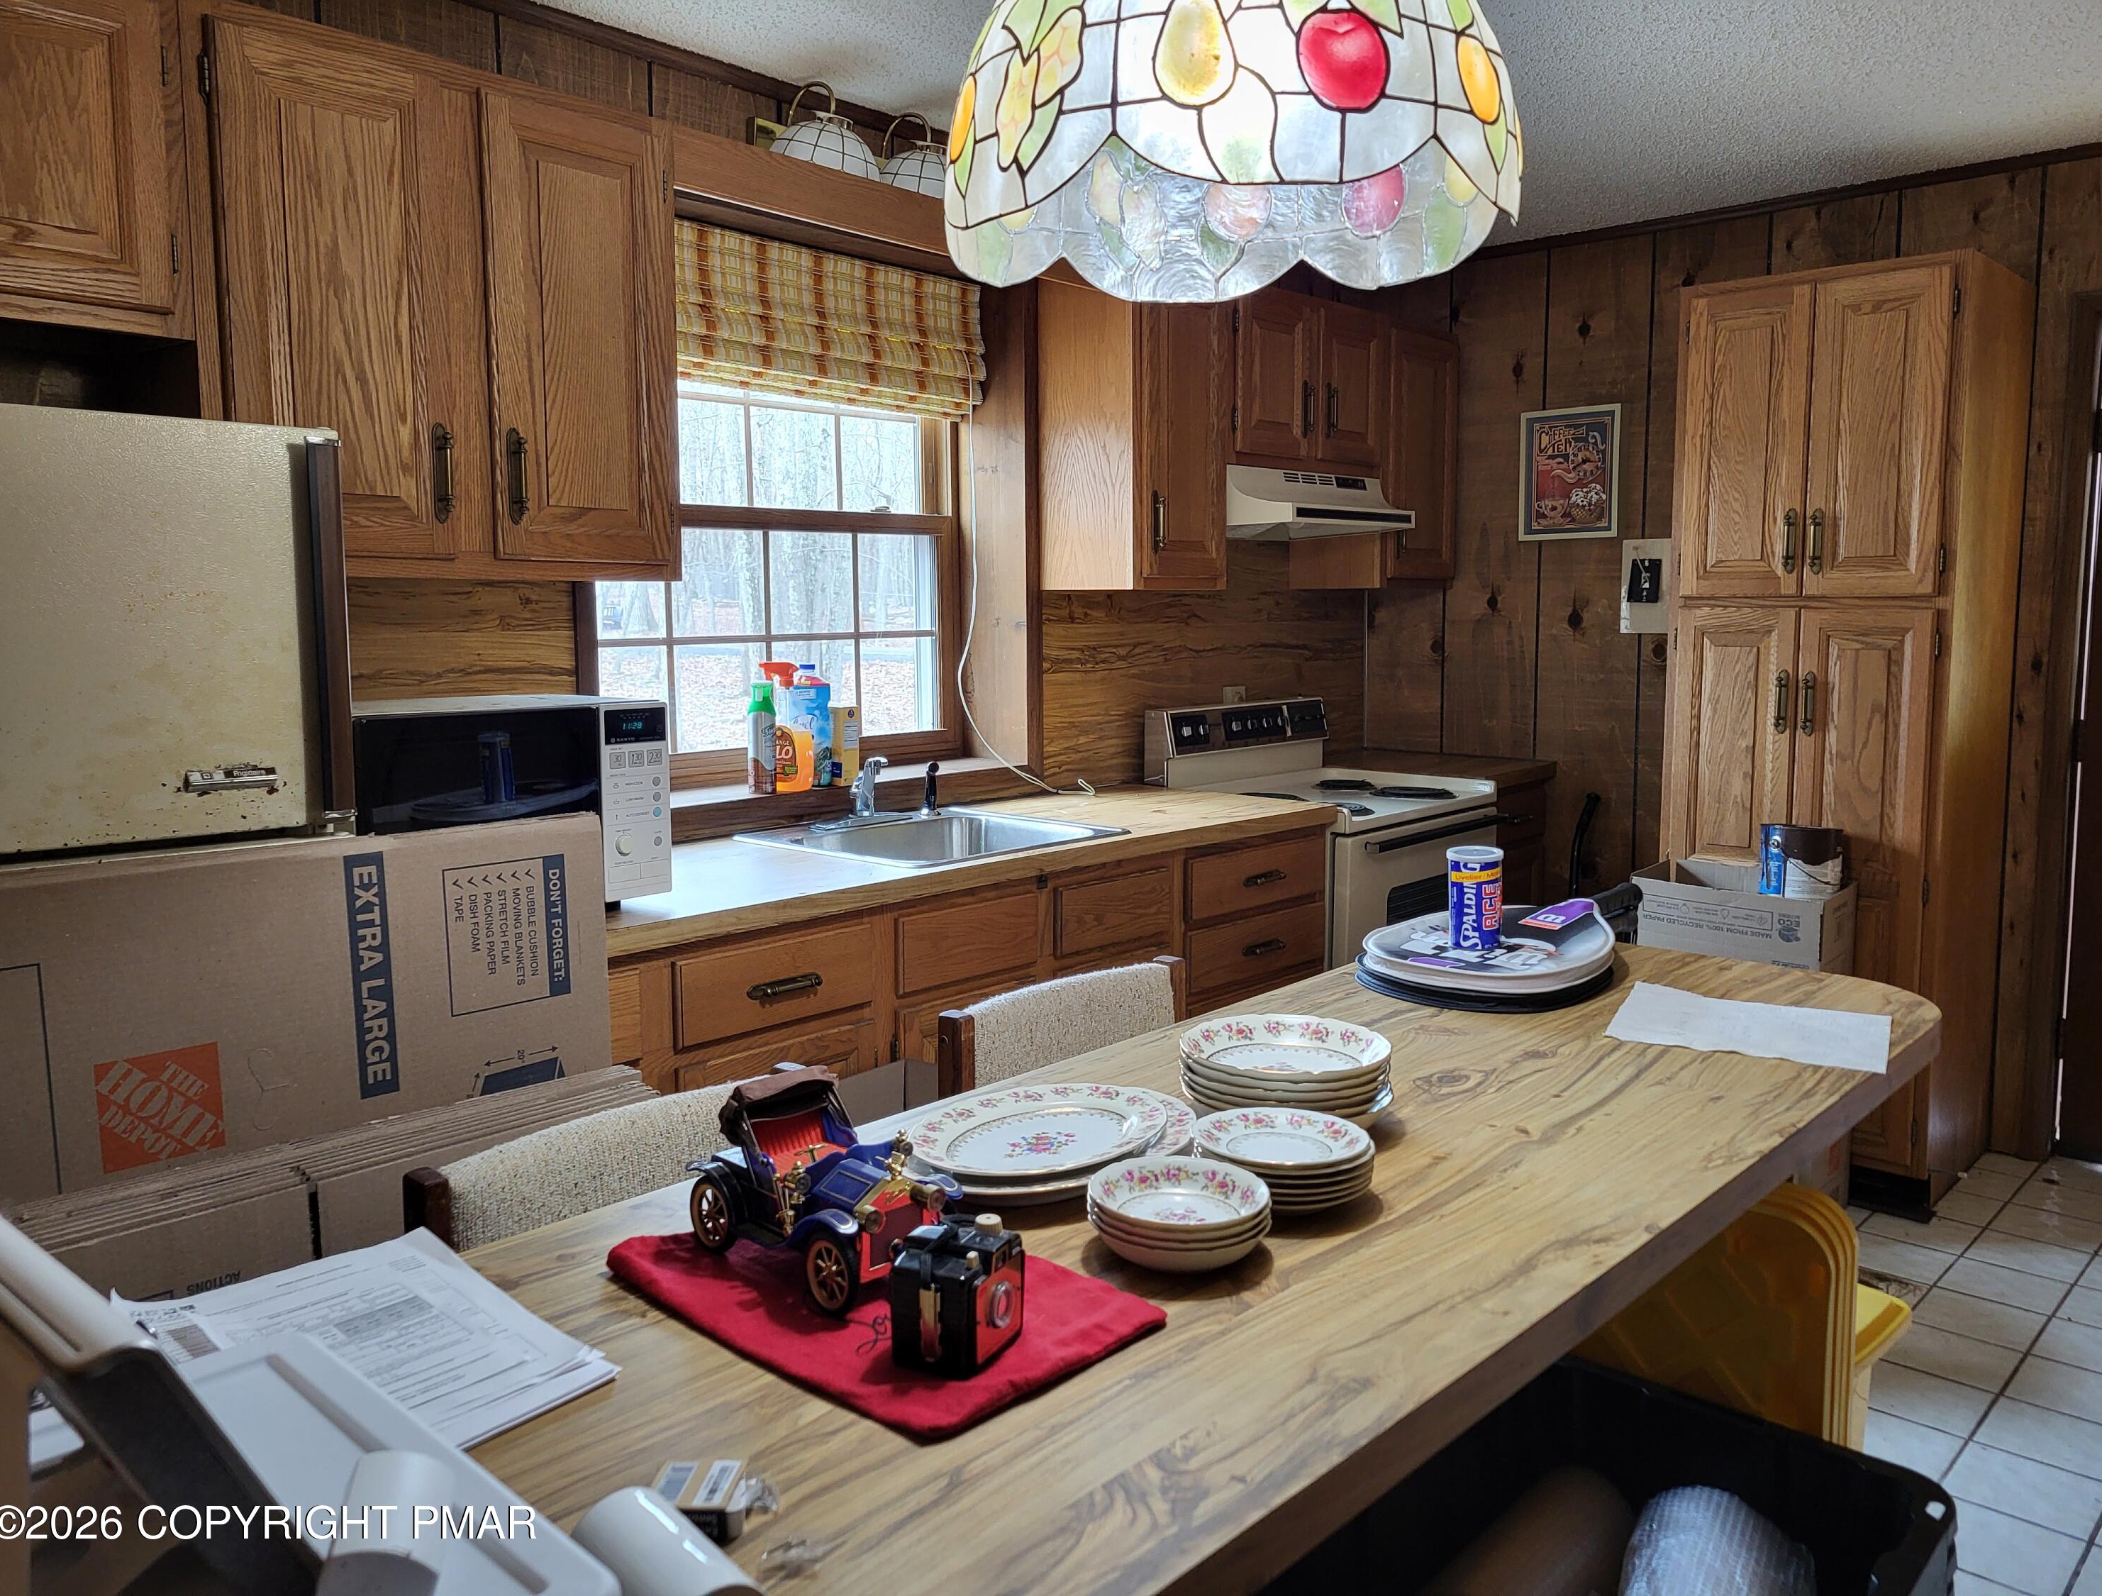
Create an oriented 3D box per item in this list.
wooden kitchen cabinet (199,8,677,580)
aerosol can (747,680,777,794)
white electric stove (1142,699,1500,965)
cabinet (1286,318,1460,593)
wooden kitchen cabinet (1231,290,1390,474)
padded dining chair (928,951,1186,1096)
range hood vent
[{"bbox_3d":[-1.012,-0.739,2.568,0.325,0.770,0.775,5,8,42],"label":"wooden kitchen cabinet"},{"bbox_3d":[-0.621,-0.129,3.439,0.063,0.240,0.063,-1,7,0],"label":"aerosol can"},{"bbox_3d":[0.745,0.309,4.354,0.690,1.112,0.764,6,9,42],"label":"white electric stove"},{"bbox_3d":[0.972,-0.996,4.763,0.325,0.765,0.430,5,8,42],"label":"cabinet"},{"bbox_3d":[0.579,-1.101,4.326,0.329,0.458,0.764,6,9,42],"label":"wooden kitchen cabinet"},{"bbox_3d":[0.190,0.702,2.053,0.465,0.860,0.530,-6,8,-44],"label":"padded dining chair"},{"bbox_3d":[0.630,-0.796,4.318,0.458,0.150,0.764,6,9,42],"label":"range hood vent"}]

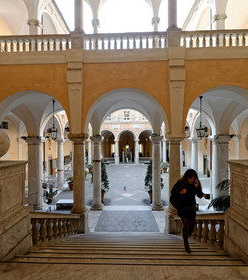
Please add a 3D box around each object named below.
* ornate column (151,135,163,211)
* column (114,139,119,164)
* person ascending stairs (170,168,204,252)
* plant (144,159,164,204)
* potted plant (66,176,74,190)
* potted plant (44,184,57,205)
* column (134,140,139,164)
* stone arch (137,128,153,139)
[{"bbox_3d":[2.065,1.983,10.198,0.730,4.550,0.730,0,-1,1],"label":"ornate column"},{"bbox_3d":[-1.446,2.494,34.231,0.900,5.282,0.900,0,0,1],"label":"column"},{"bbox_3d":[1.159,1.291,2.980,0.600,1.600,0.500,0,0,-3],"label":"person ascending stairs"},{"bbox_3d":[2.093,2.801,11.251,1.200,2.970,1.200,0,-1,1],"label":"plant"},{"bbox_3d":[-4.557,3.796,14.423,0.900,1.180,0.900,0,-1,1],"label":"potted plant"},{"bbox_3d":[-5.771,4.377,12.822,0.900,1.374,0.850,0,0,1],"label":"potted plant"},{"bbox_3d":[2.467,2.418,30.510,0.730,4.550,0.730,0,-1,1],"label":"column"},{"bbox_3d":[4.886,-1.169,34.095,4.500,2.338,0.750,0,0,1],"label":"stone arch"}]

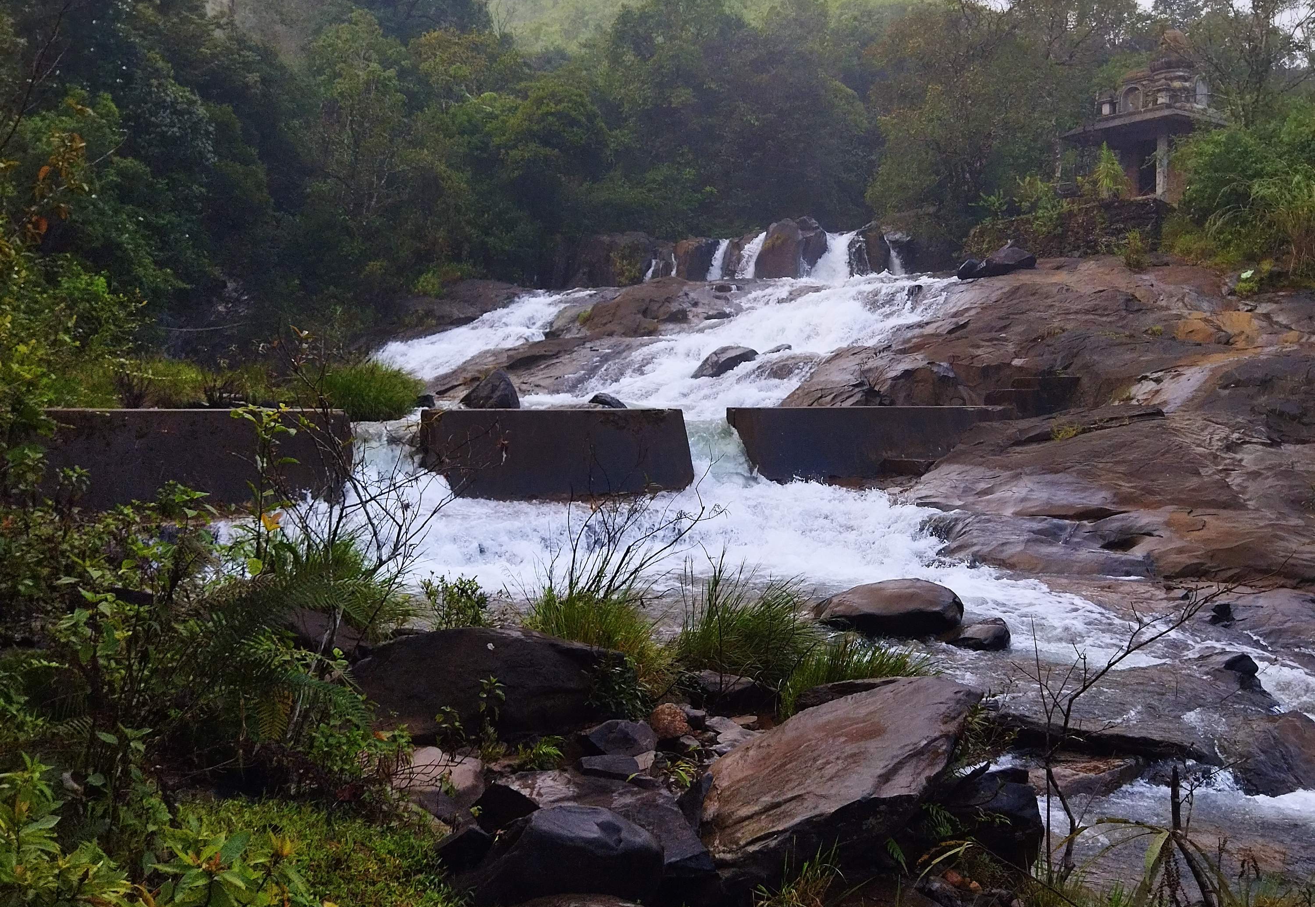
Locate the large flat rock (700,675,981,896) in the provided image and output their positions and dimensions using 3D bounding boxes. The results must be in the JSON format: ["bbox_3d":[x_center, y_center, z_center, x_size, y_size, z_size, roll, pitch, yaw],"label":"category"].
[{"bbox_3d":[0.876,1.578,6.550,1.450,0.680,0.880,-2,3,-38],"label":"large flat rock"}]

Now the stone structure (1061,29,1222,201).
[{"bbox_3d":[16.744,-11.341,46.500,4.300,6.000,4.300,-2,3,-37],"label":"stone structure"}]

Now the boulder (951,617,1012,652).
[{"bbox_3d":[2.582,1.447,10.900,0.460,0.250,0.380,0,2,0],"label":"boulder"}]

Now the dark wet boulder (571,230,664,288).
[{"bbox_3d":[-1.330,-6.378,45.000,3.100,1.900,2.000,0,2,0],"label":"dark wet boulder"}]

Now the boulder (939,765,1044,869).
[{"bbox_3d":[1.567,1.708,6.400,0.460,0.420,0.420,0,2,-11],"label":"boulder"}]

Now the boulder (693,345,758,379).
[{"bbox_3d":[1.363,-1.845,27.500,1.300,0.650,1.000,0,2,0],"label":"boulder"}]

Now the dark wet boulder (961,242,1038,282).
[{"bbox_3d":[10.205,-5.749,41.000,2.250,1.150,1.500,0,2,0],"label":"dark wet boulder"}]

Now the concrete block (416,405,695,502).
[{"bbox_3d":[-1.694,-0.011,22.700,4.700,1.500,0.650,-1,2,-27],"label":"concrete block"}]

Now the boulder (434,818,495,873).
[{"bbox_3d":[-0.837,1.713,5.950,0.260,0.200,0.250,-1,2,-15],"label":"boulder"}]

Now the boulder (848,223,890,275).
[{"bbox_3d":[6.964,-6.738,45.000,1.350,1.700,1.300,0,2,0],"label":"boulder"}]

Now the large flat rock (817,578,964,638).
[{"bbox_3d":[1.674,1.114,9.800,1.050,0.380,0.700,0,2,-6],"label":"large flat rock"}]

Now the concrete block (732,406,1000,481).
[{"bbox_3d":[3.576,-0.200,22.341,5.700,1.120,0.500,-1,3,-32],"label":"concrete block"}]

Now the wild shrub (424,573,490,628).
[{"bbox_3d":[-1.321,0.978,9.000,0.440,0.420,0.420,0,2,0],"label":"wild shrub"}]

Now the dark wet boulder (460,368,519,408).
[{"bbox_3d":[-2.552,-0.948,20.800,0.900,0.720,0.750,0,2,0],"label":"dark wet boulder"}]

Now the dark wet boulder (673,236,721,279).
[{"bbox_3d":[1.307,-6.423,45.000,1.600,1.450,1.300,0,2,0],"label":"dark wet boulder"}]

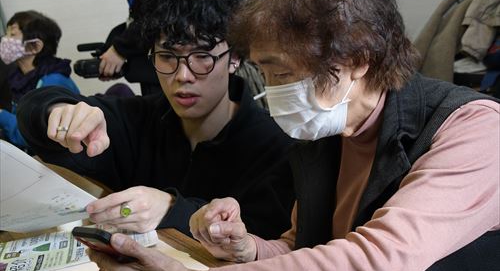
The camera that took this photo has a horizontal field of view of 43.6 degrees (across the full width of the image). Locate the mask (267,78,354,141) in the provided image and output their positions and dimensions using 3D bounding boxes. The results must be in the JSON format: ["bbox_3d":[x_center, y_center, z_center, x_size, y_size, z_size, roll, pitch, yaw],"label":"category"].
[{"bbox_3d":[0.072,-0.045,0.911,0.105,0.105,0.130,-35,30,-22],"label":"mask"}]

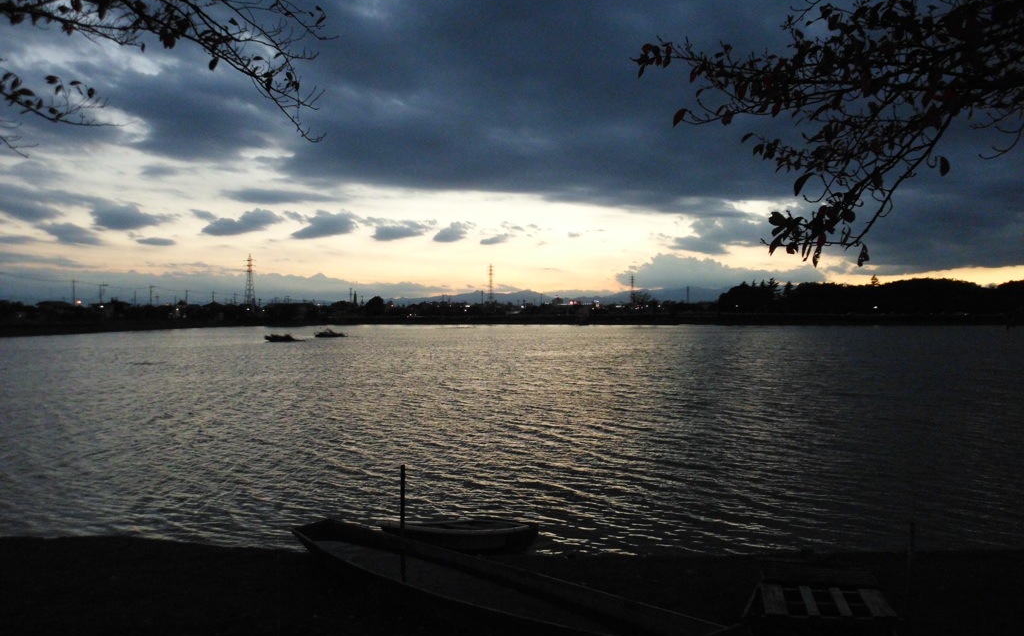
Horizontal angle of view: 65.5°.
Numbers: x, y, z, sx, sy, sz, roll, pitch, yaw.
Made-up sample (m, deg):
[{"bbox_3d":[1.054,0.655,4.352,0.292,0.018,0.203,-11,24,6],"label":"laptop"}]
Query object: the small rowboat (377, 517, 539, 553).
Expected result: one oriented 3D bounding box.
[{"bbox_3d":[-0.930,3.760,13.650,2.780,0.450,0.920,0,0,2],"label":"small rowboat"}]

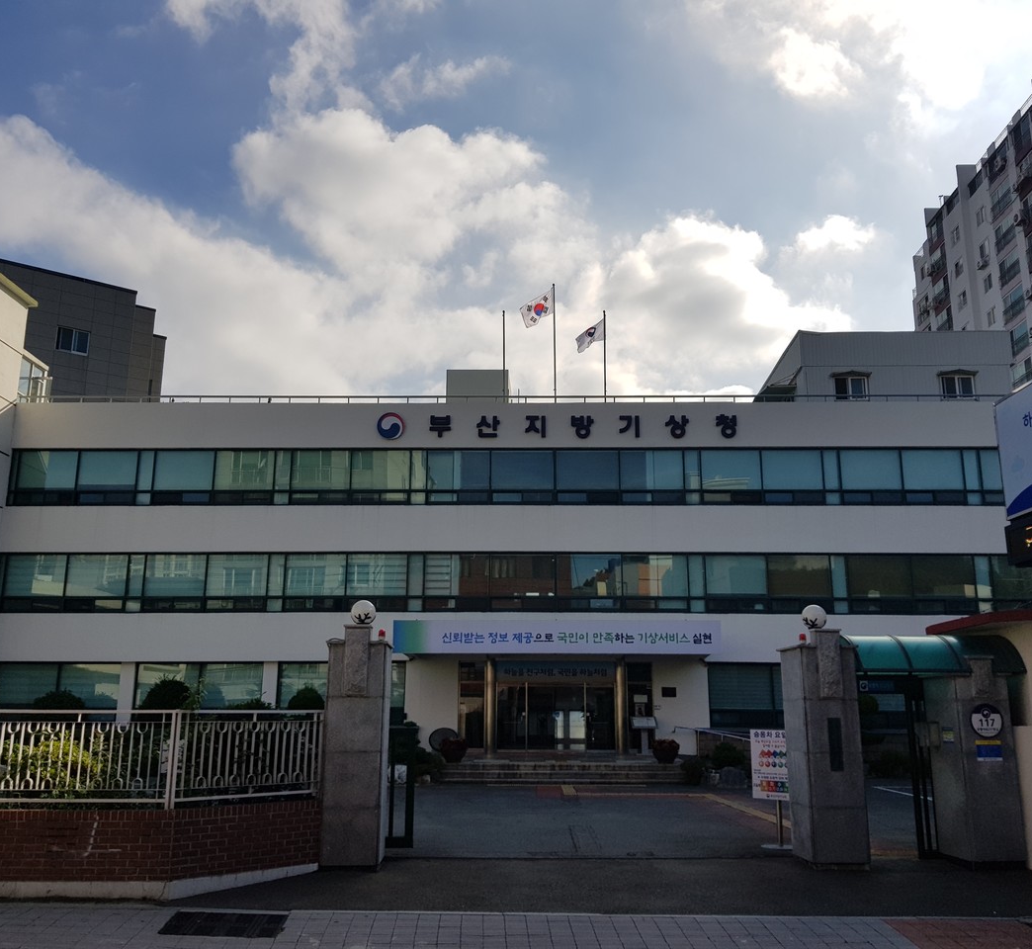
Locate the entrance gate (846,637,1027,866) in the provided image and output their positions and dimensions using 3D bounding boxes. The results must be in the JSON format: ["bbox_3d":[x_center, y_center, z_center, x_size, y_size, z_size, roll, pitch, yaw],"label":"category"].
[{"bbox_3d":[4.580,2.983,10.511,1.780,2.400,1.100,0,-14,1],"label":"entrance gate"}]

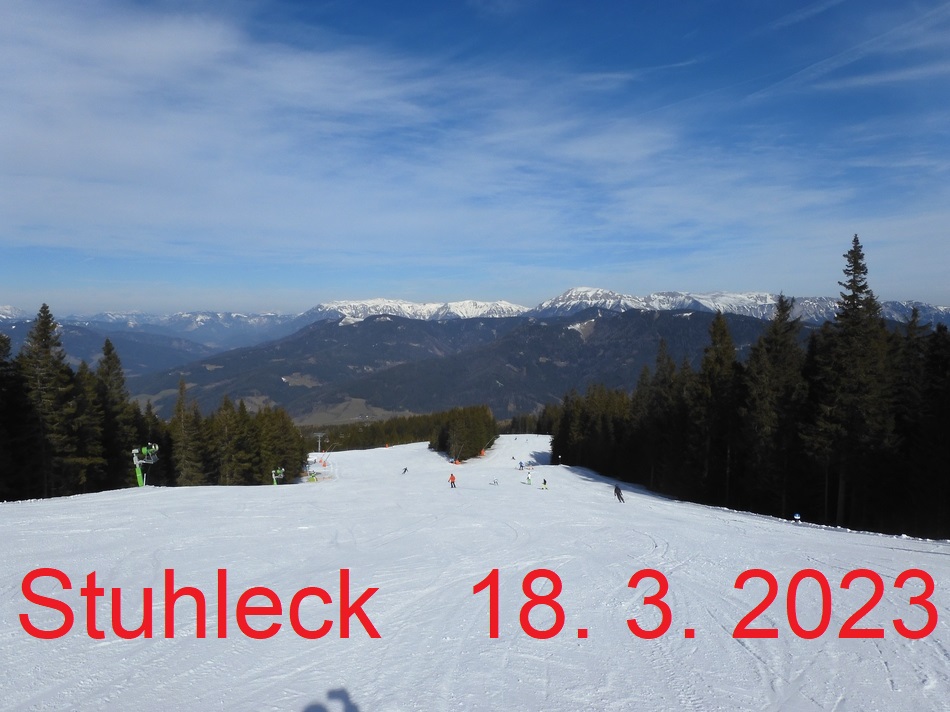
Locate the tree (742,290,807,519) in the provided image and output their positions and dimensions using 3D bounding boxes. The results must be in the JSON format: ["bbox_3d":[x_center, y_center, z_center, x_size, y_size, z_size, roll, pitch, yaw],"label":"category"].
[{"bbox_3d":[27.559,4.724,61.000,5.930,20.840,5.930,0,4,0],"label":"tree"}]

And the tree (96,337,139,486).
[{"bbox_3d":[-40.718,6.606,75.000,4.780,17.200,4.780,0,4,0],"label":"tree"}]

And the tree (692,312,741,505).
[{"bbox_3d":[25.672,5.687,70.000,5.100,20.620,5.100,0,4,0],"label":"tree"}]

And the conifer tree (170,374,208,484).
[{"bbox_3d":[-38.153,10.156,88.000,5.080,14.830,5.080,0,4,0],"label":"conifer tree"}]

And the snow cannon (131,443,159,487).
[{"bbox_3d":[-35.133,11.534,70.000,2.600,4.680,1.600,2,4,30],"label":"snow cannon"}]

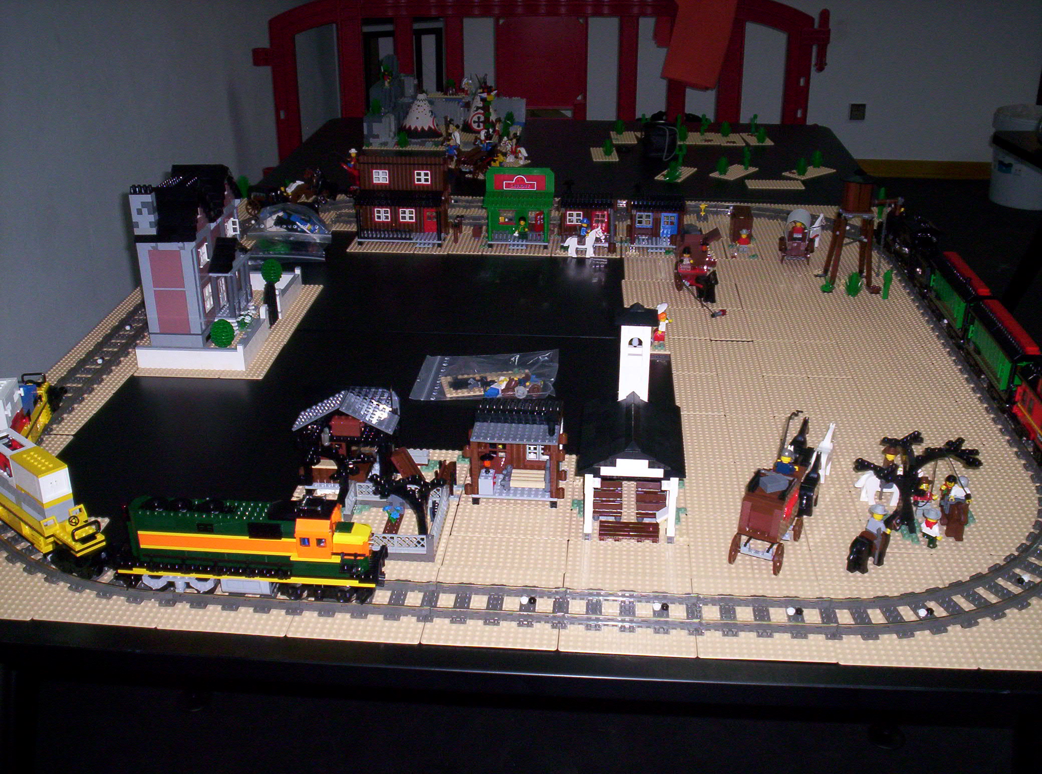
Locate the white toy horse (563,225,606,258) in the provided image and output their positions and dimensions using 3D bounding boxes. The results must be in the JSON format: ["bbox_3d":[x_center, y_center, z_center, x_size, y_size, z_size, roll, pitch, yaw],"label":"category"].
[{"bbox_3d":[0.117,-0.265,2.033,0.075,0.057,0.018,2,25,4],"label":"white toy horse"}]

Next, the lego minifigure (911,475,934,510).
[{"bbox_3d":[0.444,0.120,1.222,0.026,0.043,0.017,0,25,-1],"label":"lego minifigure"}]

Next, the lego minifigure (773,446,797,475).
[{"bbox_3d":[0.282,0.080,1.175,0.026,0.036,0.021,12,28,25],"label":"lego minifigure"}]

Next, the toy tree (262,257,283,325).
[{"bbox_3d":[-0.401,-0.152,1.790,0.035,0.115,0.034,2,25,4],"label":"toy tree"}]

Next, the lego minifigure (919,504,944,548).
[{"bbox_3d":[0.432,0.146,1.165,0.026,0.043,0.018,16,30,31],"label":"lego minifigure"}]

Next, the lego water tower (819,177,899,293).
[{"bbox_3d":[0.575,-0.267,1.892,0.108,0.188,0.080,2,25,4],"label":"lego water tower"}]

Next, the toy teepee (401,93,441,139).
[{"bbox_3d":[-0.262,-0.711,2.915,0.106,0.108,0.106,0,25,0],"label":"toy teepee"}]

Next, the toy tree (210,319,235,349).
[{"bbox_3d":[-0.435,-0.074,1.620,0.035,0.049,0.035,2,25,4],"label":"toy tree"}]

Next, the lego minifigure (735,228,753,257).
[{"bbox_3d":[0.413,-0.269,2.058,0.026,0.043,0.017,2,25,4],"label":"lego minifigure"}]

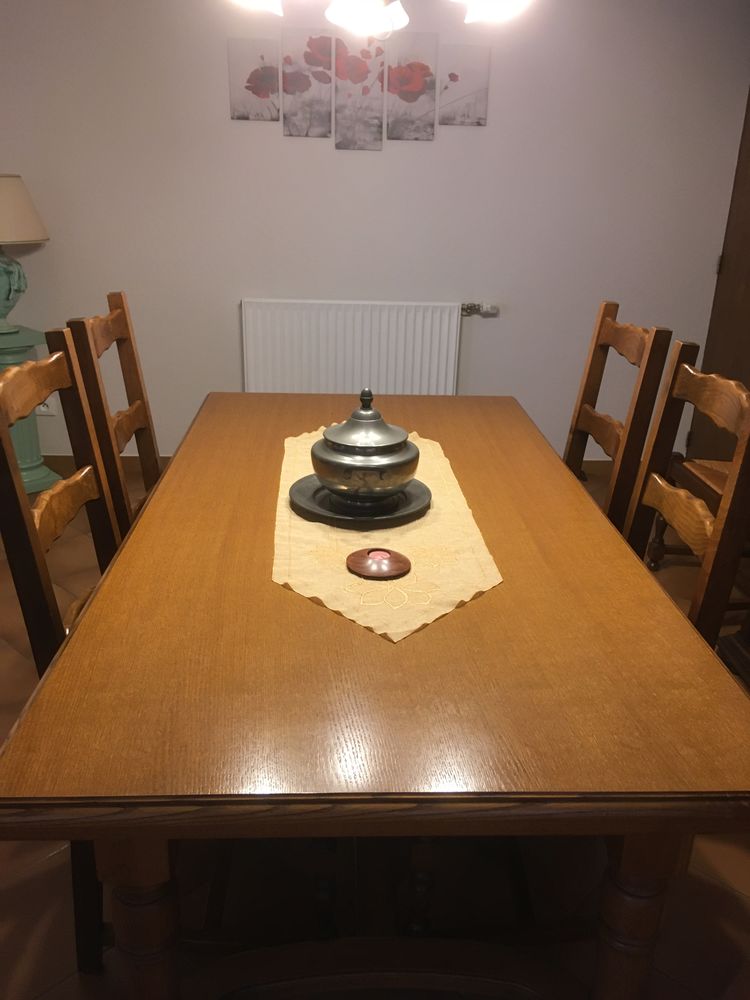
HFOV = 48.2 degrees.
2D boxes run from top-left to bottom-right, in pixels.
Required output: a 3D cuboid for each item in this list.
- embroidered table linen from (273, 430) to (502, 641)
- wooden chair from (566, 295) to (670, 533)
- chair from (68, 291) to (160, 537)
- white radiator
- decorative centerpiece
[{"bbox_3d":[-0.005,-0.011,1.767,0.395,0.010,1.180,0,21,-4],"label":"embroidered table linen"},{"bbox_3d":[0.325,0.098,2.087,0.525,1.110,0.455,0,21,-3],"label":"wooden chair"},{"bbox_3d":[-0.371,0.090,2.059,0.525,1.110,0.455,0,21,-4],"label":"chair"},{"bbox_3d":[-0.117,-0.594,3.903,0.975,0.640,0.100,0,21,-3],"label":"white radiator"},{"bbox_3d":[-0.027,-0.106,1.688,0.291,0.241,0.291,0,21,-3],"label":"decorative centerpiece"}]

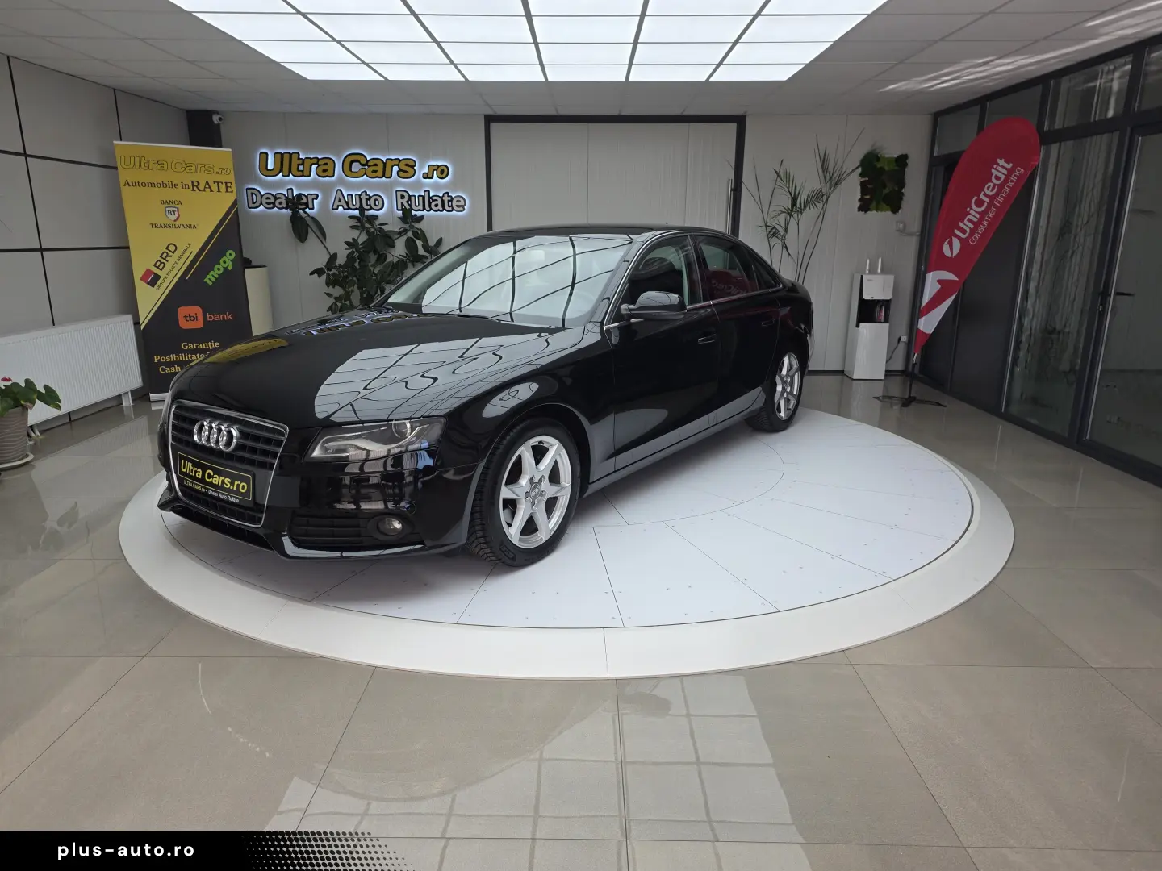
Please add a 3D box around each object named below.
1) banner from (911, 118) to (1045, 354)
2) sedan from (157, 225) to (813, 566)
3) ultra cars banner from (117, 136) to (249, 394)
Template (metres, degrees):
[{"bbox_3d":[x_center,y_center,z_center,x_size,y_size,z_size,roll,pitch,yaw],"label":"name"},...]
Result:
[{"bbox_3d":[3.023,-1.461,5.937,0.080,1.800,0.850,-7,17,-27],"label":"banner"},{"bbox_3d":[-0.035,-0.583,4.732,1.840,1.425,4.700,11,18,34],"label":"sedan"},{"bbox_3d":[-3.297,-1.352,6.521,0.870,2.060,0.120,-11,19,-37],"label":"ultra cars banner"}]

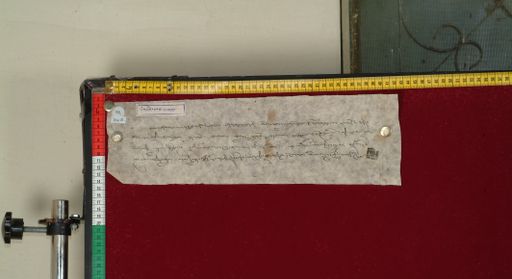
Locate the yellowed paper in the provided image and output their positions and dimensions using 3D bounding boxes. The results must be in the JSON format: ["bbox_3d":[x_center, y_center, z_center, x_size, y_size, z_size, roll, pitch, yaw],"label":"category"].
[{"bbox_3d":[-0.003,0.000,1.794,0.420,0.129,0.003,-1,-7,4],"label":"yellowed paper"}]

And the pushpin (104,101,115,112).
[{"bbox_3d":[-0.212,-0.048,1.813,0.014,0.014,0.011,-1,-7,4],"label":"pushpin"}]

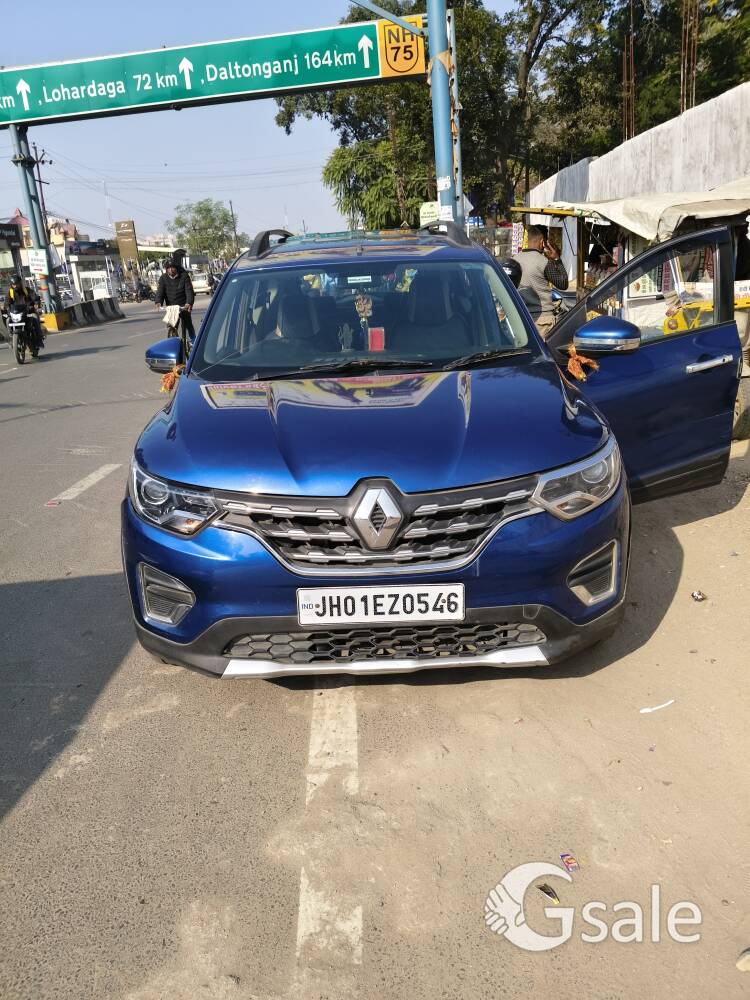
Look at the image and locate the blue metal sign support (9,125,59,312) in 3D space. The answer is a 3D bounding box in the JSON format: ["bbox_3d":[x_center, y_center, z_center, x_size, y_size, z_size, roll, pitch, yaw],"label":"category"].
[{"bbox_3d":[-10.707,-8.653,23.595,0.600,6.200,0.600,-3,17,0],"label":"blue metal sign support"}]

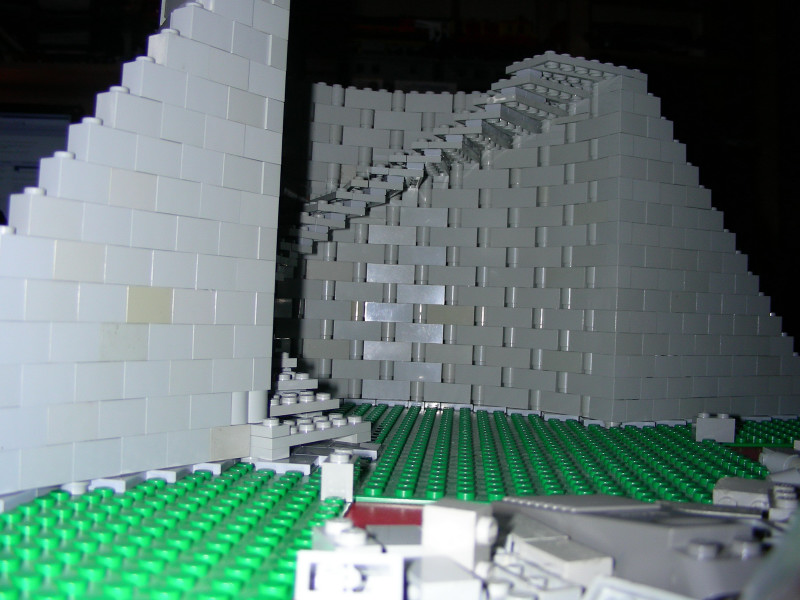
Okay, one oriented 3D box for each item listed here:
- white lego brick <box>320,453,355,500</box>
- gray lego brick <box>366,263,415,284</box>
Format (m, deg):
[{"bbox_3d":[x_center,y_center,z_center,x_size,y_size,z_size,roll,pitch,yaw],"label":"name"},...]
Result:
[{"bbox_3d":[-0.015,0.044,0.225,0.008,0.011,0.016,2,-1,4],"label":"white lego brick"},{"bbox_3d":[-0.004,-0.013,0.442,0.024,0.010,0.008,2,-1,2],"label":"gray lego brick"}]

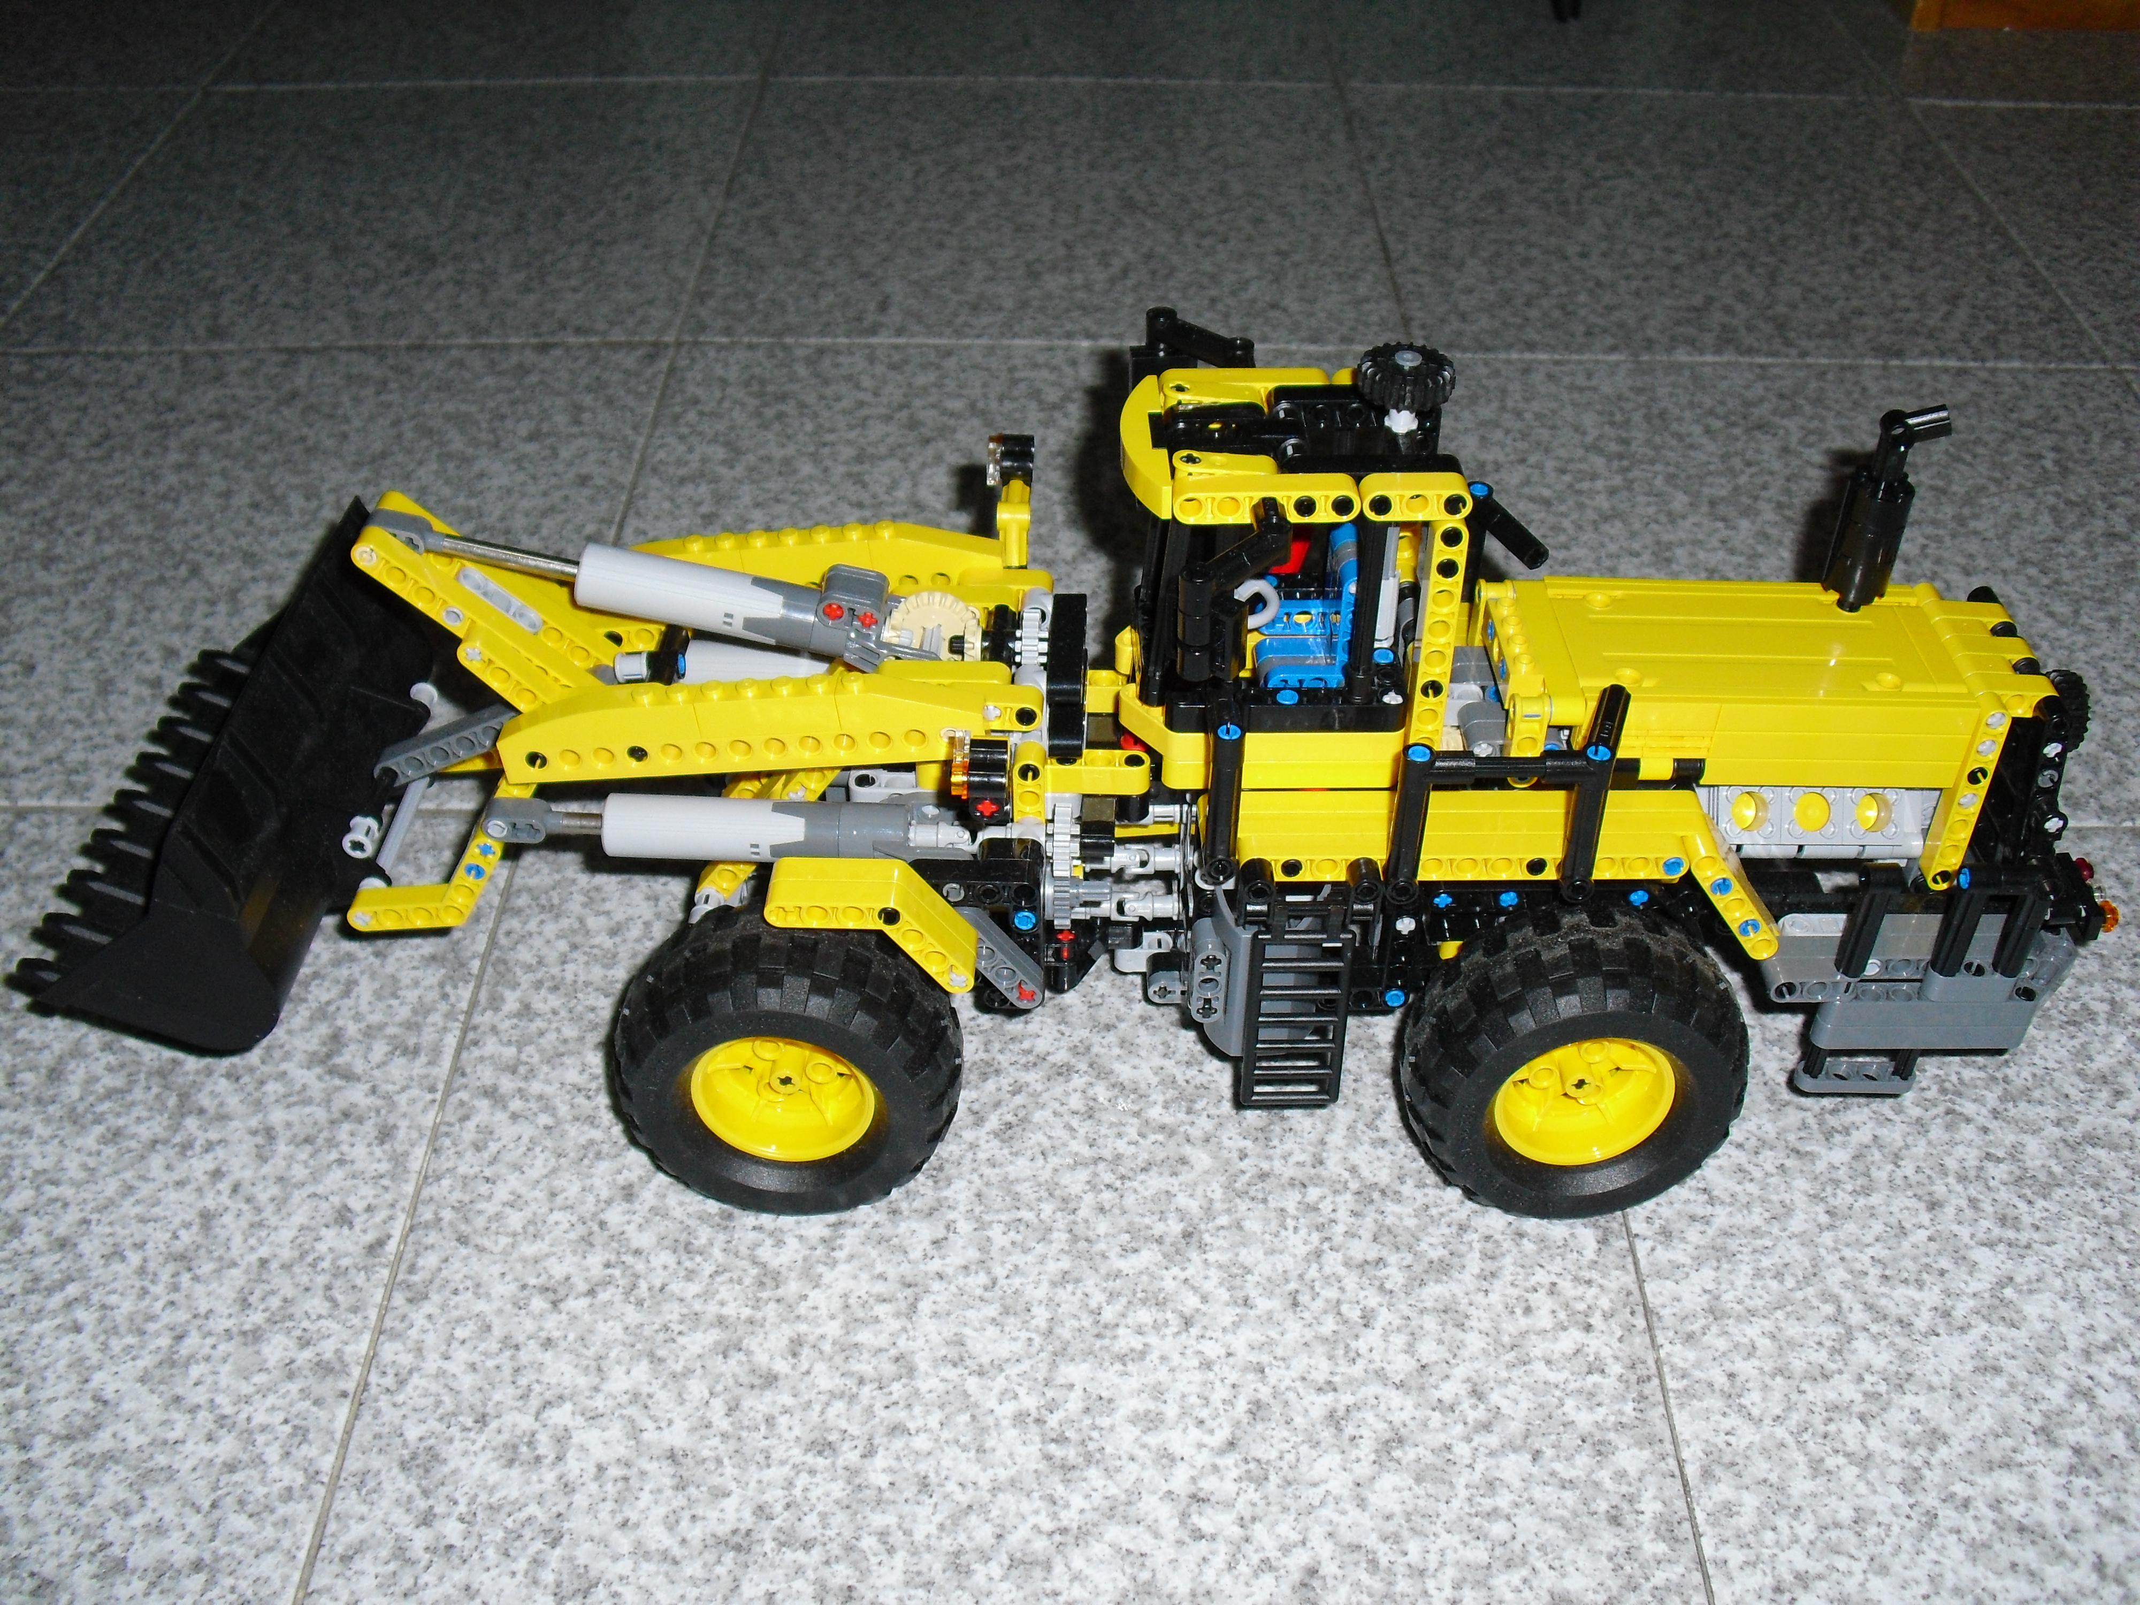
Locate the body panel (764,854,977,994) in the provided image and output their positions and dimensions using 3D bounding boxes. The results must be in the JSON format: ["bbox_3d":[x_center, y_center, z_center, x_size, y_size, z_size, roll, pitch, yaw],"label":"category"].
[{"bbox_3d":[-0.044,0.028,0.510,0.047,0.027,0.016,2,39,2],"label":"body panel"}]

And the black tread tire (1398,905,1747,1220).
[{"bbox_3d":[0.121,0.064,0.530,0.080,0.080,0.036,0,39,-1],"label":"black tread tire"}]

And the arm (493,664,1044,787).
[{"bbox_3d":[-0.067,-0.022,0.500,0.127,0.021,0.018,-3,39,6],"label":"arm"}]

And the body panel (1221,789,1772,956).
[{"bbox_3d":[0.103,0.017,0.521,0.132,0.034,0.024,0,39,-1],"label":"body panel"}]

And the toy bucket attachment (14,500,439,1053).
[{"bbox_3d":[-0.204,-0.012,0.551,0.073,0.056,0.148,16,38,-9],"label":"toy bucket attachment"}]

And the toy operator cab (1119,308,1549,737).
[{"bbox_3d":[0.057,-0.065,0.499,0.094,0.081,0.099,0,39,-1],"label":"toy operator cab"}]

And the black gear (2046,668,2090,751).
[{"bbox_3d":[0.243,-0.024,0.536,0.008,0.021,0.021,0,39,-1],"label":"black gear"}]

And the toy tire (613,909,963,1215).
[{"bbox_3d":[-0.067,0.062,0.532,0.080,0.080,0.036,2,39,2],"label":"toy tire"}]

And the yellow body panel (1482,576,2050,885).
[{"bbox_3d":[0.162,-0.019,0.538,0.130,0.057,0.055,0,39,-1],"label":"yellow body panel"}]

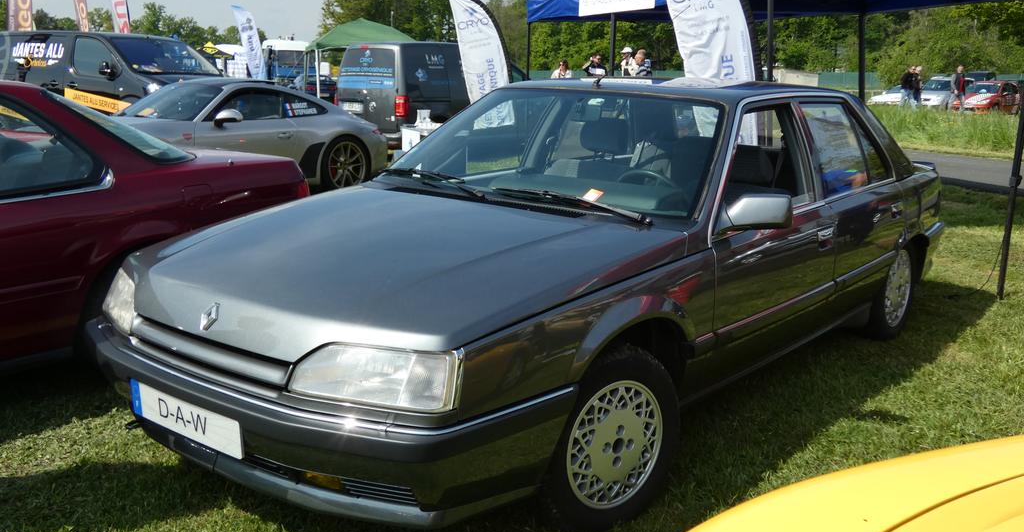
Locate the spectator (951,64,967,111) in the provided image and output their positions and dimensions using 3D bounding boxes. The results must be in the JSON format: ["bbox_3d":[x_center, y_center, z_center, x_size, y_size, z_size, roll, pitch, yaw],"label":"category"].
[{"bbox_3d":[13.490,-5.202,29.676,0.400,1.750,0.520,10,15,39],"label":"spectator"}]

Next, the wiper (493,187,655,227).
[{"bbox_3d":[0.200,-0.233,3.455,0.712,0.060,0.070,15,19,39],"label":"wiper"}]

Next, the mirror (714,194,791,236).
[{"bbox_3d":[0.801,-0.176,3.200,0.220,0.140,0.150,10,15,38],"label":"mirror"}]

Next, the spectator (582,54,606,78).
[{"bbox_3d":[1.663,-3.348,19.658,0.550,1.780,0.360,-4,12,-17],"label":"spectator"}]

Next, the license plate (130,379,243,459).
[{"bbox_3d":[-0.888,0.410,2.662,0.520,0.110,0.020,10,18,38],"label":"license plate"}]

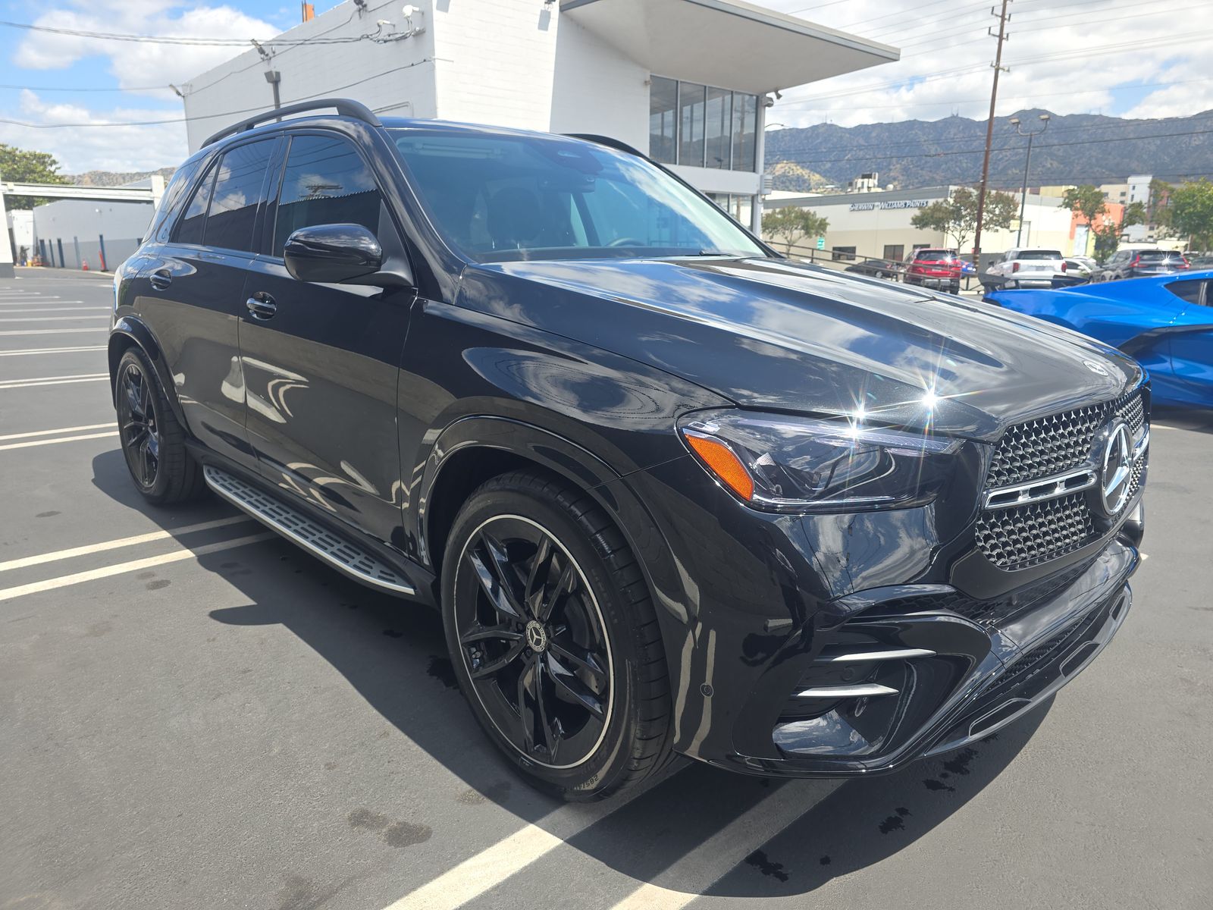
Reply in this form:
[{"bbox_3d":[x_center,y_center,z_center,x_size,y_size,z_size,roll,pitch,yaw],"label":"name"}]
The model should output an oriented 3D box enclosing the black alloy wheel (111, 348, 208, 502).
[{"bbox_3d":[-2.166,-0.172,4.011,0.290,0.780,0.785,-13,20,-42],"label":"black alloy wheel"}]

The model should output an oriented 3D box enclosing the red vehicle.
[{"bbox_3d":[12.906,-7.342,32.073,1.850,1.690,4.620,4,15,16],"label":"red vehicle"}]

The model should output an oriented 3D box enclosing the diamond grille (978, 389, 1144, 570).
[{"bbox_3d":[1.095,0.019,1.806,1.060,0.340,0.140,-13,20,-42],"label":"diamond grille"}]

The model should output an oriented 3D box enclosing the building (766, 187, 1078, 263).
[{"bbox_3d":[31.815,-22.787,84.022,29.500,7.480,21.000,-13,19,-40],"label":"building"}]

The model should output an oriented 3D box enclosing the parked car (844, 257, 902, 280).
[{"bbox_3d":[22.200,-15.500,67.400,1.830,1.440,4.700,-13,19,-40],"label":"parked car"}]

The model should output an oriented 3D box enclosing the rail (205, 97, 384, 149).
[{"bbox_3d":[-1.387,-1.357,3.346,0.080,0.150,1.880,-12,19,-42],"label":"rail"}]

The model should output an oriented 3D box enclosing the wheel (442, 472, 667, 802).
[{"bbox_3d":[-0.092,0.404,1.930,0.290,0.785,0.785,-12,19,-42],"label":"wheel"}]

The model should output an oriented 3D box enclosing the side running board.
[{"bbox_3d":[-1.134,0.207,2.852,0.160,0.080,1.700,-12,19,-42],"label":"side running board"}]

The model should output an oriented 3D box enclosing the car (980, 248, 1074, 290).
[{"bbox_3d":[15.485,-6.755,29.993,1.960,1.750,4.950,3,15,13],"label":"car"}]

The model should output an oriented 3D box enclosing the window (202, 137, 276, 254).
[{"bbox_3d":[-1.393,-0.972,3.039,0.560,0.410,0.050,15,-1,44],"label":"window"}]

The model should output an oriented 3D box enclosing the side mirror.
[{"bbox_3d":[-0.756,-0.551,2.228,0.230,0.165,0.150,-12,19,-42],"label":"side mirror"}]

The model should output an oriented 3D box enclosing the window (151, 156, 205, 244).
[{"bbox_3d":[-2.171,-1.249,3.990,0.110,0.420,0.700,21,0,-37],"label":"window"}]

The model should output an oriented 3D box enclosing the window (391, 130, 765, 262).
[{"bbox_3d":[-0.031,-0.880,2.808,1.420,0.120,0.750,-12,54,-42],"label":"window"}]

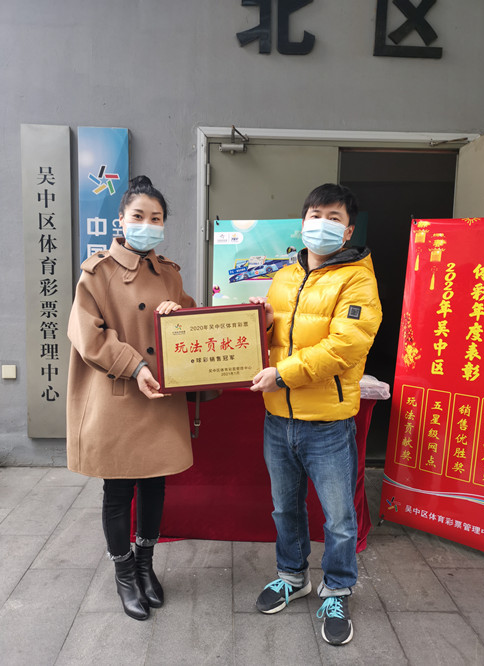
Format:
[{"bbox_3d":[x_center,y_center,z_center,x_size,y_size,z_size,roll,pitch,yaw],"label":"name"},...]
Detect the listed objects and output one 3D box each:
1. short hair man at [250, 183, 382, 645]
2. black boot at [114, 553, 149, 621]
[{"bbox_3d":[0.291,0.292,1.996,0.490,1.680,0.450,5,8,26],"label":"short hair man"},{"bbox_3d":[-0.446,1.009,2.110,0.085,0.200,0.240,-3,8,-31],"label":"black boot"}]

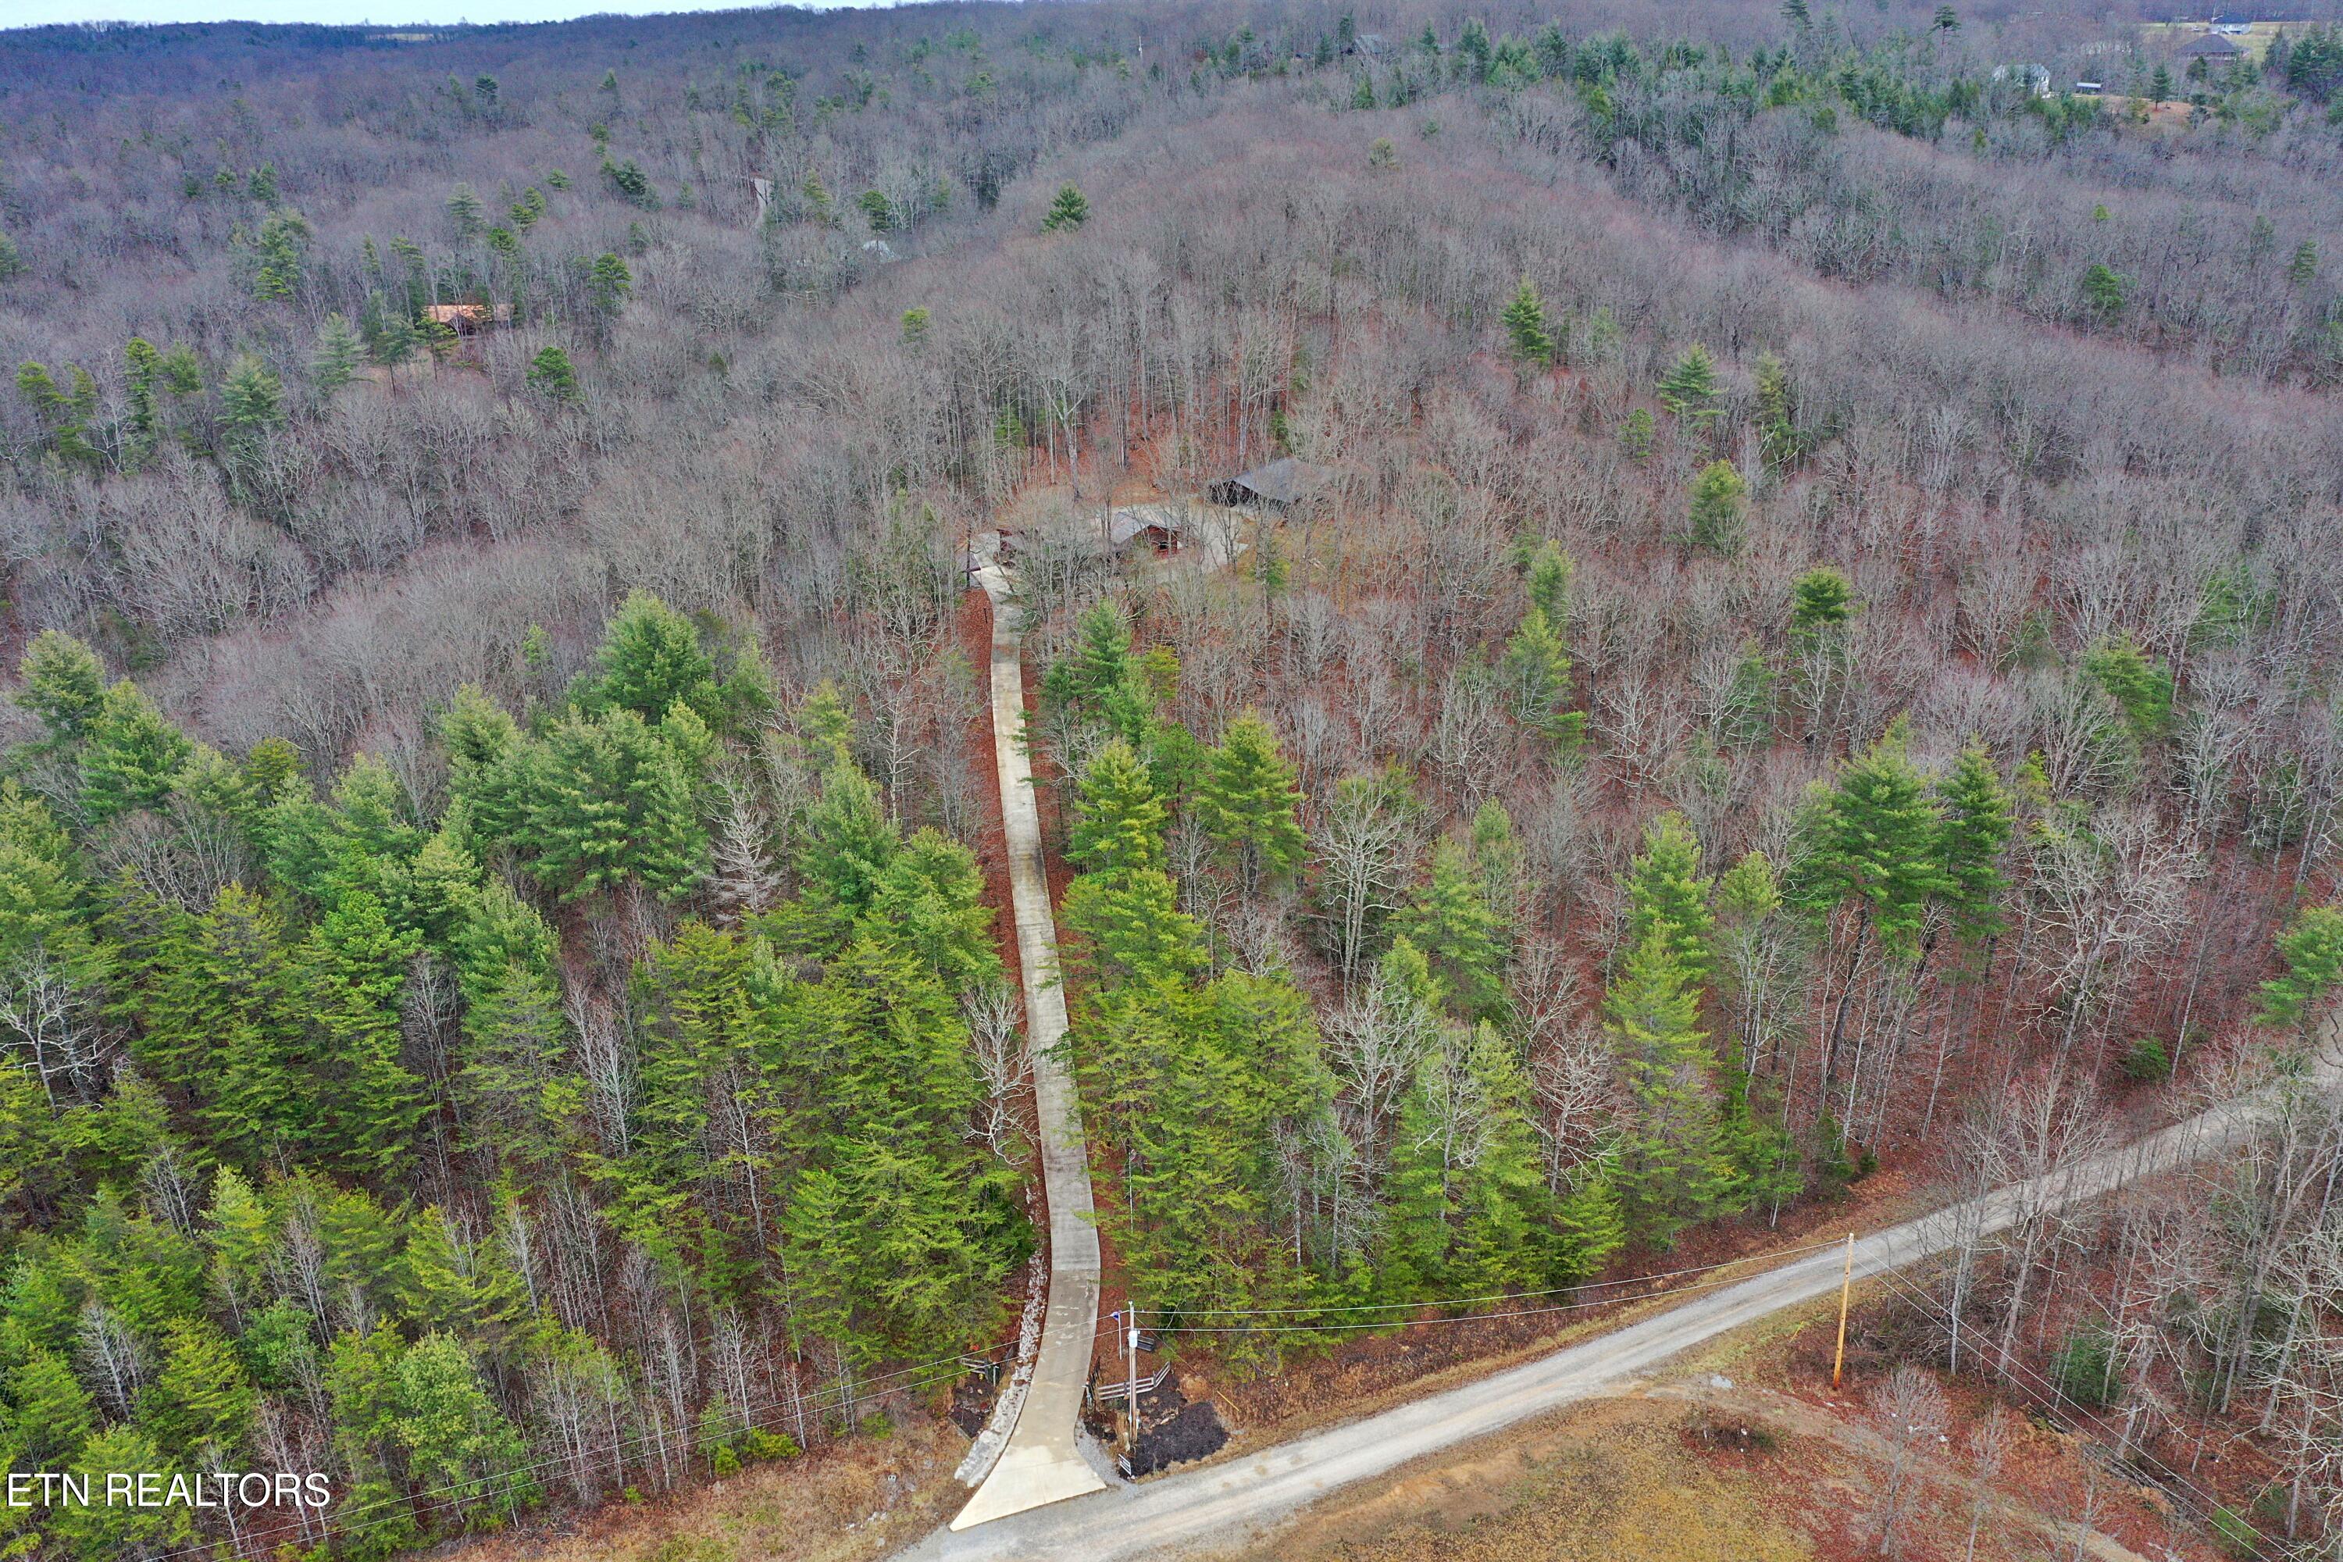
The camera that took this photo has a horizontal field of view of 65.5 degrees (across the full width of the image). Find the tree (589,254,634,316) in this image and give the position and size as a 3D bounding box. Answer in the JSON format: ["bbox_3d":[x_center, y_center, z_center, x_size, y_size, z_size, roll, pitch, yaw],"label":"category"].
[{"bbox_3d":[-120.630,-102.870,391.100,9.820,19.970,9.530,-1,23,0],"label":"tree"}]

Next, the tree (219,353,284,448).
[{"bbox_3d":[-165.310,-67.900,328.600,10.800,18.500,10.800,-11,25,-24],"label":"tree"}]

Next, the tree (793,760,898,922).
[{"bbox_3d":[-25.150,5.870,141.800,8.260,16.380,8.010,-1,23,0],"label":"tree"}]

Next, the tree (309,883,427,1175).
[{"bbox_3d":[-53.070,17.540,121.440,7.000,23.000,7.000,-1,23,0],"label":"tree"}]

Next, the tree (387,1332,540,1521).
[{"bbox_3d":[-37.110,33.880,94.990,7.250,12.830,7.030,-1,23,0],"label":"tree"}]

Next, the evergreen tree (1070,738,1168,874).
[{"bbox_3d":[-3.760,5.870,128.670,6.600,19.000,6.600,-1,23,0],"label":"evergreen tree"}]

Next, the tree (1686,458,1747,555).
[{"bbox_3d":[74.430,-37.240,249.720,8.000,14.000,8.000,7,24,16],"label":"tree"}]

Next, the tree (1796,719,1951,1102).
[{"bbox_3d":[46.320,8.980,120.500,8.800,28.500,8.800,-1,23,0],"label":"tree"}]

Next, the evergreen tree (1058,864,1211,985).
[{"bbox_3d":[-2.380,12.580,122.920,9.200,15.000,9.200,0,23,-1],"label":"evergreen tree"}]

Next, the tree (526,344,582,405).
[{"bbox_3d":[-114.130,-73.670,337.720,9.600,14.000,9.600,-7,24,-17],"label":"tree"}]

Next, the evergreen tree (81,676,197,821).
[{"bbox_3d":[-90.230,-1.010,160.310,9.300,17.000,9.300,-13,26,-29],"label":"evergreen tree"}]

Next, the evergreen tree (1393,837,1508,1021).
[{"bbox_3d":[19.610,11.990,129.400,7.600,17.500,7.600,4,23,9],"label":"evergreen tree"}]

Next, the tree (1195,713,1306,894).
[{"bbox_3d":[6.440,2.110,148.130,9.230,17.240,8.950,-1,23,0],"label":"tree"}]

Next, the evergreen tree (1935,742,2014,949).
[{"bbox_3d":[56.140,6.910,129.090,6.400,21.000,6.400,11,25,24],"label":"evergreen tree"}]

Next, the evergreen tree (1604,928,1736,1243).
[{"bbox_3d":[30.380,19.050,112.510,8.020,23.000,7.780,-1,23,0],"label":"evergreen tree"}]

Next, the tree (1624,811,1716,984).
[{"bbox_3d":[32.200,11.670,120.050,6.000,21.000,6.000,-1,23,0],"label":"tree"}]

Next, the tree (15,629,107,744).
[{"bbox_3d":[-101.000,-5.000,168.670,8.000,19.000,8.000,-1,23,0],"label":"tree"}]

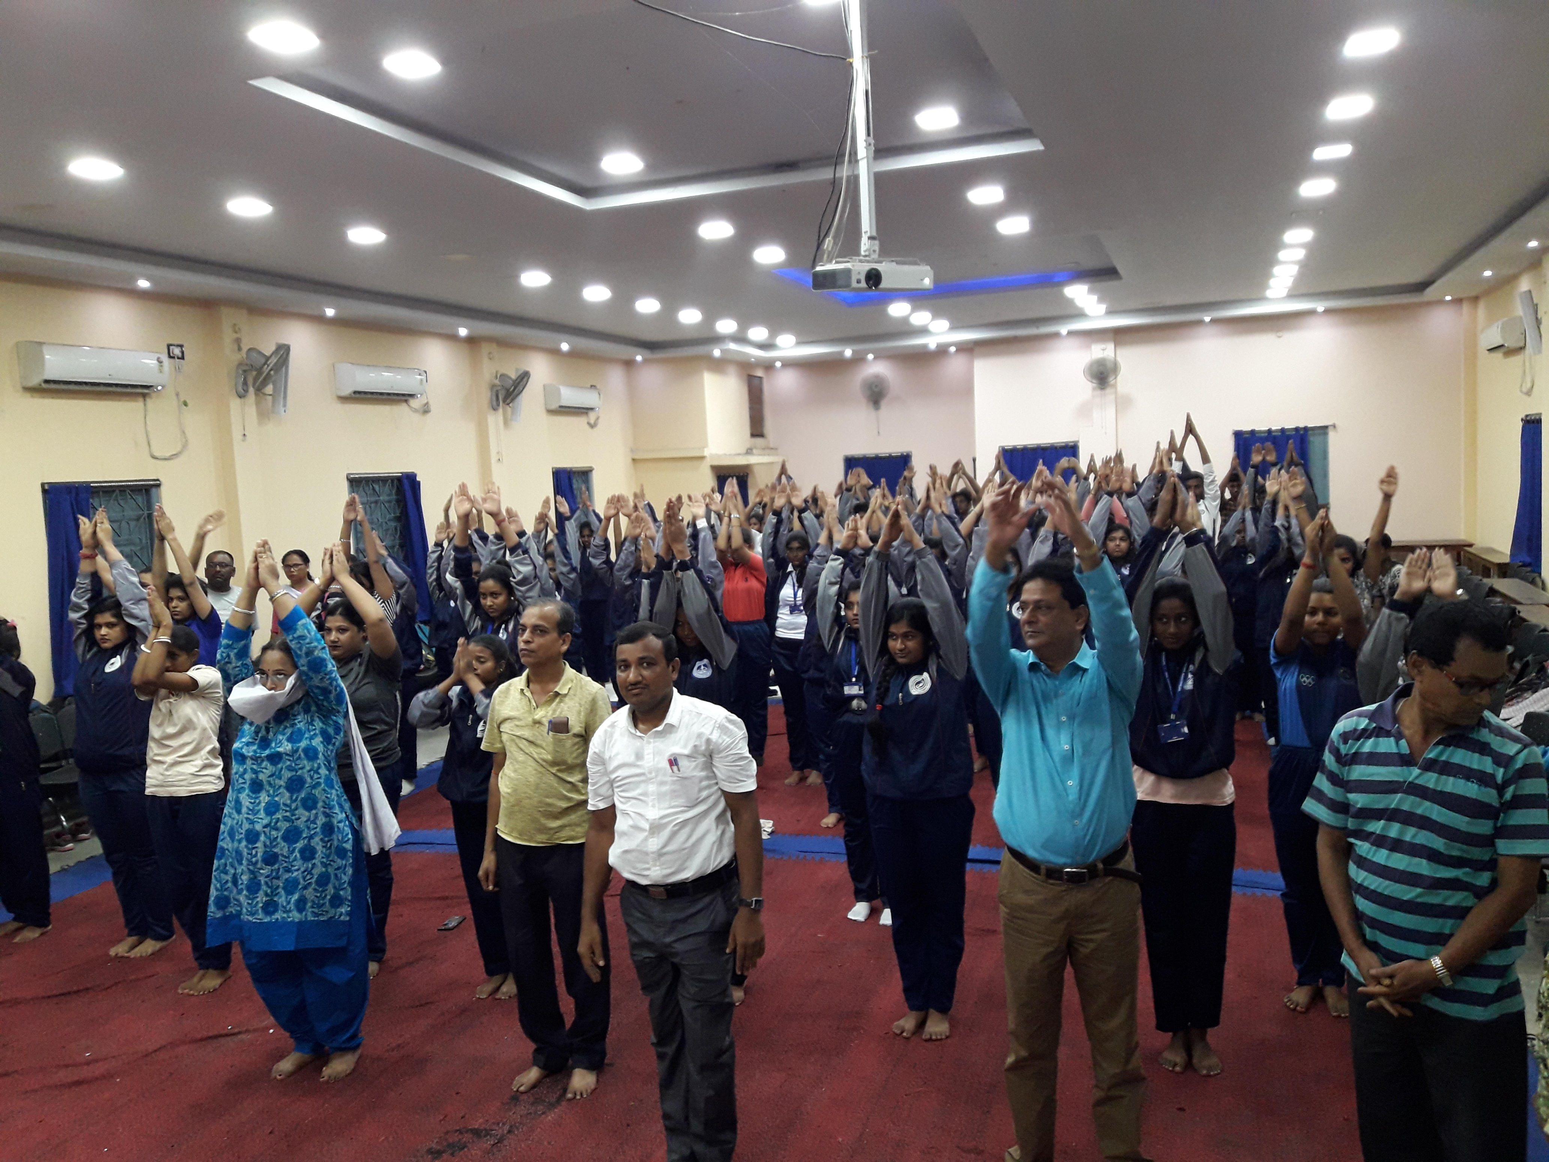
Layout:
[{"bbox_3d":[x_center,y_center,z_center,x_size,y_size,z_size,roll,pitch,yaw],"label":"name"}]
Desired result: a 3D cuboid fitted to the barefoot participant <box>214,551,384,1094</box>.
[{"bbox_3d":[-1.685,0.796,4.381,0.540,1.870,0.420,-3,5,10],"label":"barefoot participant"}]

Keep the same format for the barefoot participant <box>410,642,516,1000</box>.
[{"bbox_3d":[-1.220,0.932,5.050,0.480,1.440,0.380,-1,5,23],"label":"barefoot participant"}]

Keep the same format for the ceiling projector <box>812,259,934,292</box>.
[{"bbox_3d":[0.327,-1.010,4.158,0.320,0.095,0.245,-7,12,-29],"label":"ceiling projector"}]

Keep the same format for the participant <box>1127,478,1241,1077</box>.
[{"bbox_3d":[1.321,0.642,4.079,0.430,1.910,0.360,-2,5,18],"label":"participant"}]

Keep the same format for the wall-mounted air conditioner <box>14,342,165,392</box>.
[{"bbox_3d":[-4.500,-1.413,8.335,0.200,0.285,0.990,-2,5,20],"label":"wall-mounted air conditioner"}]

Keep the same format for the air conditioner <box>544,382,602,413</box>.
[{"bbox_3d":[-2.399,-2.188,15.058,0.220,0.300,1.020,-1,5,20],"label":"air conditioner"}]

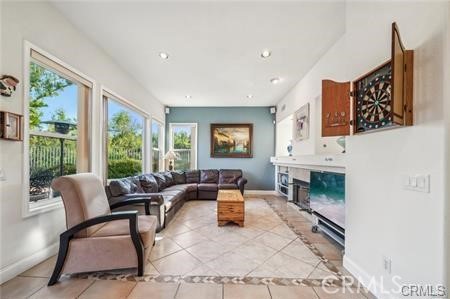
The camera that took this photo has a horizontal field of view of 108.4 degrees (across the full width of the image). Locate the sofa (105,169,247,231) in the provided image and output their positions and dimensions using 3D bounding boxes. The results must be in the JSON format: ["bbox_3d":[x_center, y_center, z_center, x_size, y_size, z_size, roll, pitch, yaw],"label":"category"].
[{"bbox_3d":[-0.711,1.042,4.134,2.700,0.870,2.760,0,-2,1],"label":"sofa"}]

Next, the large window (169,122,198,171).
[{"bbox_3d":[-1.540,0.040,6.030,1.050,1.970,0.100,0,-4,0],"label":"large window"}]

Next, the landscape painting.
[{"bbox_3d":[0.244,-0.286,5.516,1.440,1.150,0.050,0,-2,1],"label":"landscape painting"}]

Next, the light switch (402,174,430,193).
[{"bbox_3d":[1.357,0.246,1.159,0.012,0.120,0.165,0,-2,1],"label":"light switch"}]

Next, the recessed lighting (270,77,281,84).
[{"bbox_3d":[1.151,-1.576,3.699,0.200,0.050,0.200,0,-2,1],"label":"recessed lighting"}]

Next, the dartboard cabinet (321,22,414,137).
[{"bbox_3d":[1.222,-0.471,1.412,0.300,0.630,0.750,0,-2,1],"label":"dartboard cabinet"}]

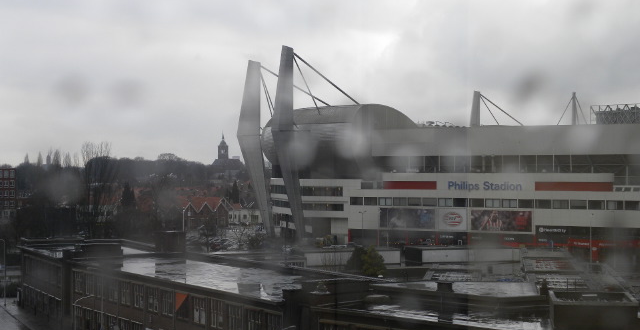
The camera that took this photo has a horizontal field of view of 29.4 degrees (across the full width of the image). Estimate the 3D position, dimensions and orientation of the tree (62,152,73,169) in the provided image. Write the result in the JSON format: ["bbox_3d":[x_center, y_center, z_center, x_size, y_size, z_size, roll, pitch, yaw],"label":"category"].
[{"bbox_3d":[-97.217,8.816,470.137,4.200,28.000,4.200,0,-1,0],"label":"tree"}]

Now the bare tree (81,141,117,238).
[{"bbox_3d":[-60.770,7.552,335.138,9.800,28.100,9.800,0,-1,0],"label":"bare tree"}]

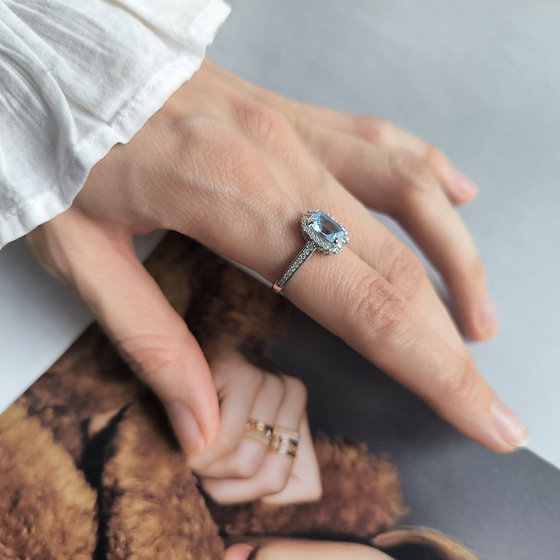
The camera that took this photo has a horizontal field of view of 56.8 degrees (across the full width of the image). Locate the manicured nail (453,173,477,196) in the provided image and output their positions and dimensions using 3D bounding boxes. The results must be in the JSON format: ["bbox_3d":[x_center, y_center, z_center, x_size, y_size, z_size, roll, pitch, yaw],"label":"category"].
[{"bbox_3d":[0.059,-0.031,0.167,0.009,0.003,0.007,42,45,-25],"label":"manicured nail"}]

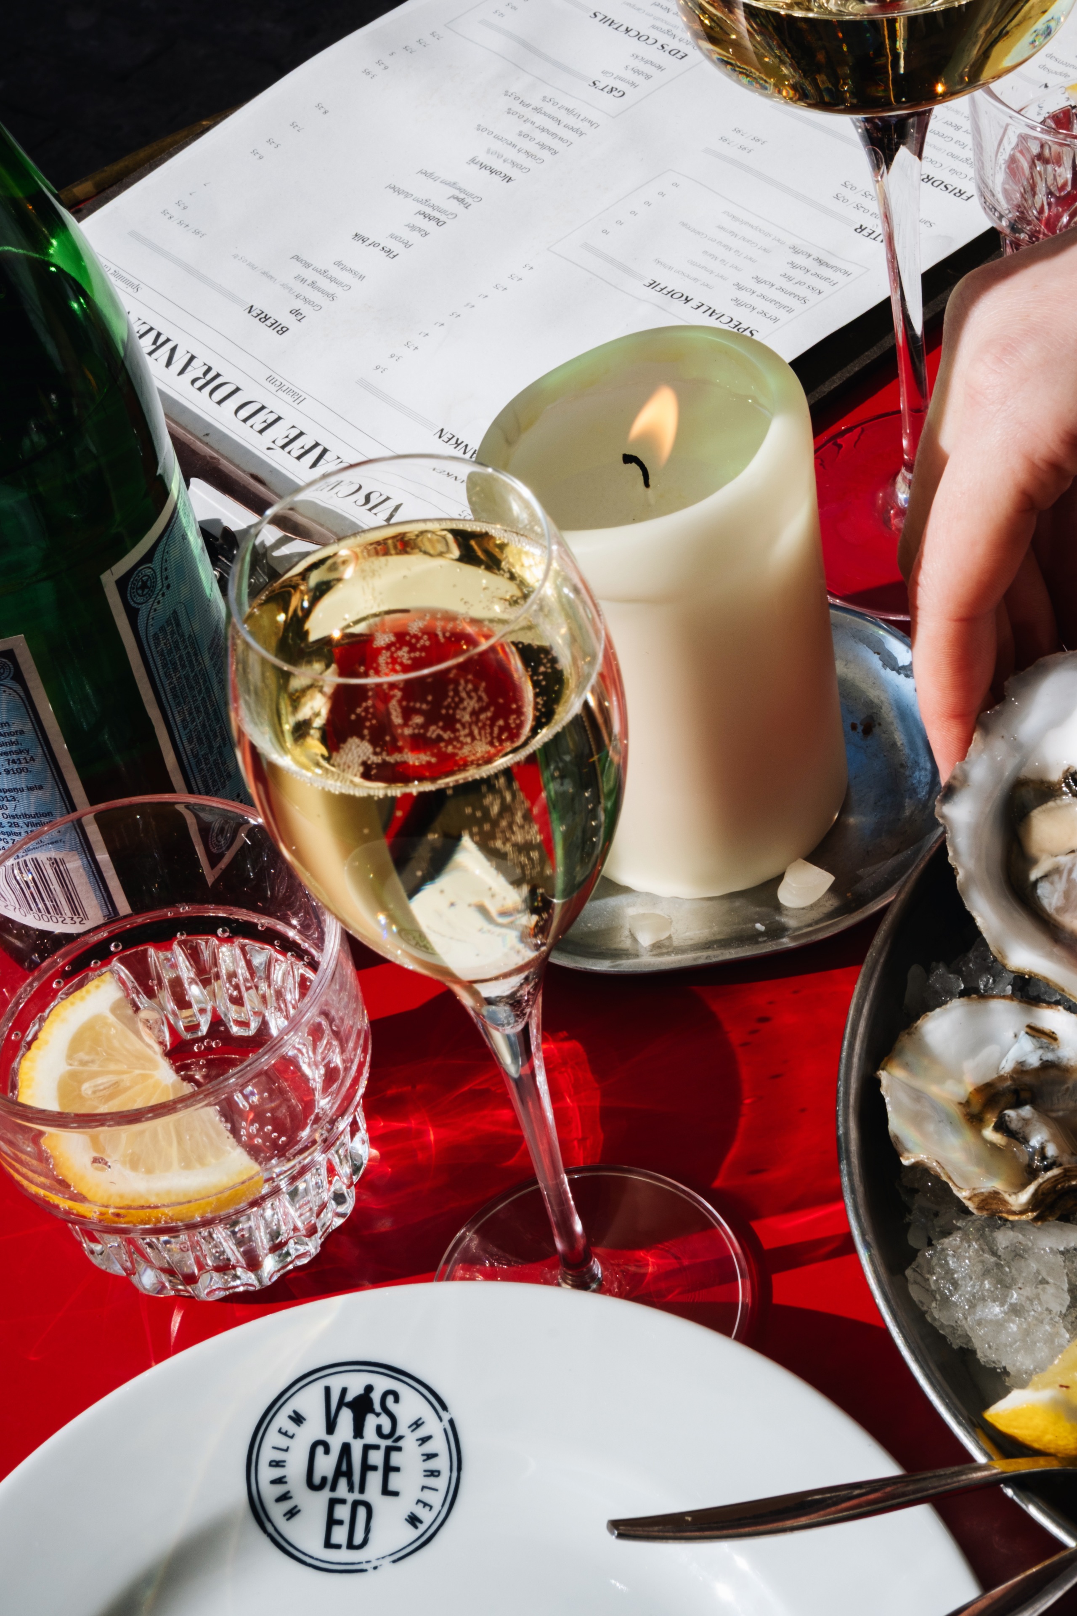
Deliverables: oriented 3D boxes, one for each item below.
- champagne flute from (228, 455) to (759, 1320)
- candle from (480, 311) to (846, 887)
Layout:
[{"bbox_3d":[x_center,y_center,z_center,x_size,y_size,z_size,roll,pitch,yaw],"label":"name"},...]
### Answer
[{"bbox_3d":[-0.006,0.035,0.504,0.069,0.224,0.069,-13,49,0],"label":"champagne flute"},{"bbox_3d":[0.031,-0.043,0.630,0.072,0.114,0.072,-6,49,7],"label":"candle"}]

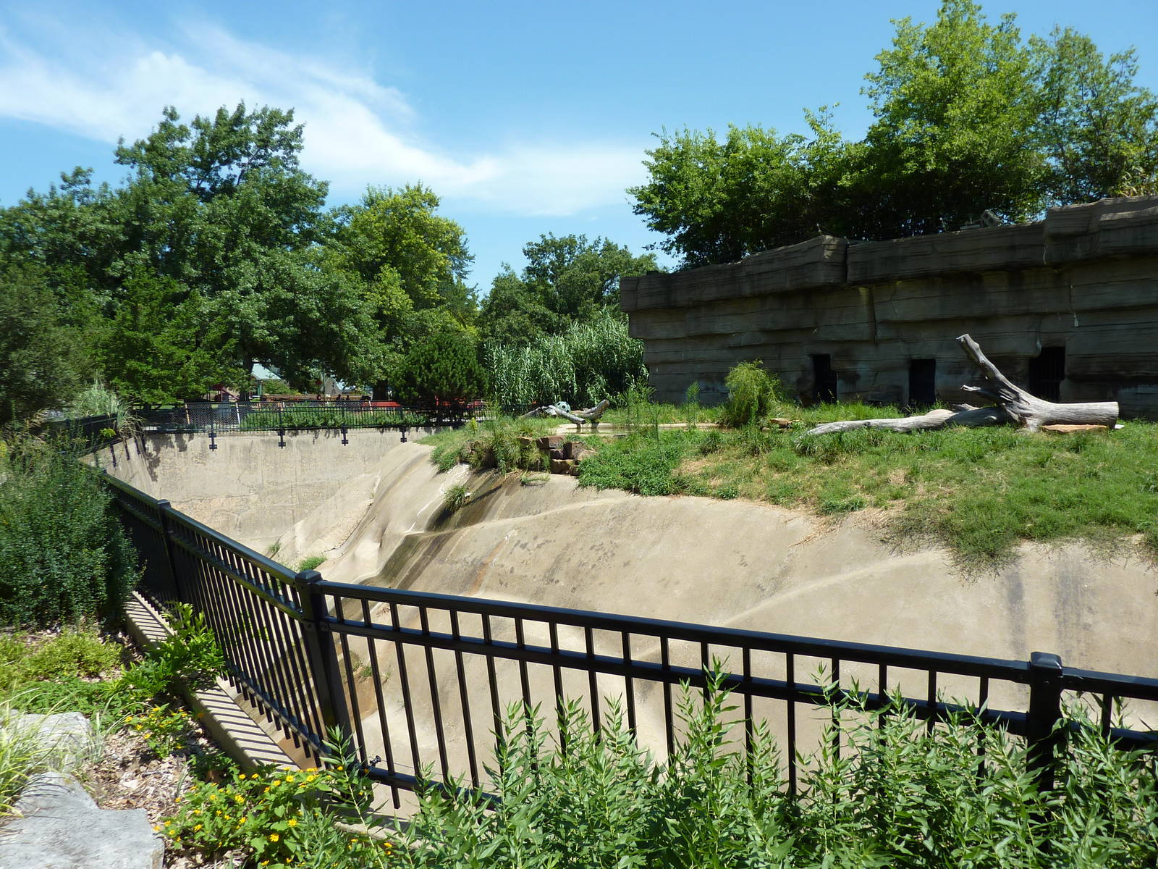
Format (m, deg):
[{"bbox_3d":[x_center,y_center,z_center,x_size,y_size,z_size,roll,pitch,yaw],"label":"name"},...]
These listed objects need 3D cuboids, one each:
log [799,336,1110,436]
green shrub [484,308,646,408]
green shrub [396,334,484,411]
[{"bbox_3d":[8.501,-1.097,18.600,6.900,2.170,1.600,0,3,-3],"label":"log"},{"bbox_3d":[-0.671,-3.483,40.000,7.620,5.110,4.200,0,3,0],"label":"green shrub"},{"bbox_3d":[-6.381,-2.838,38.300,4.140,3.810,3.810,-1,3,-10],"label":"green shrub"}]

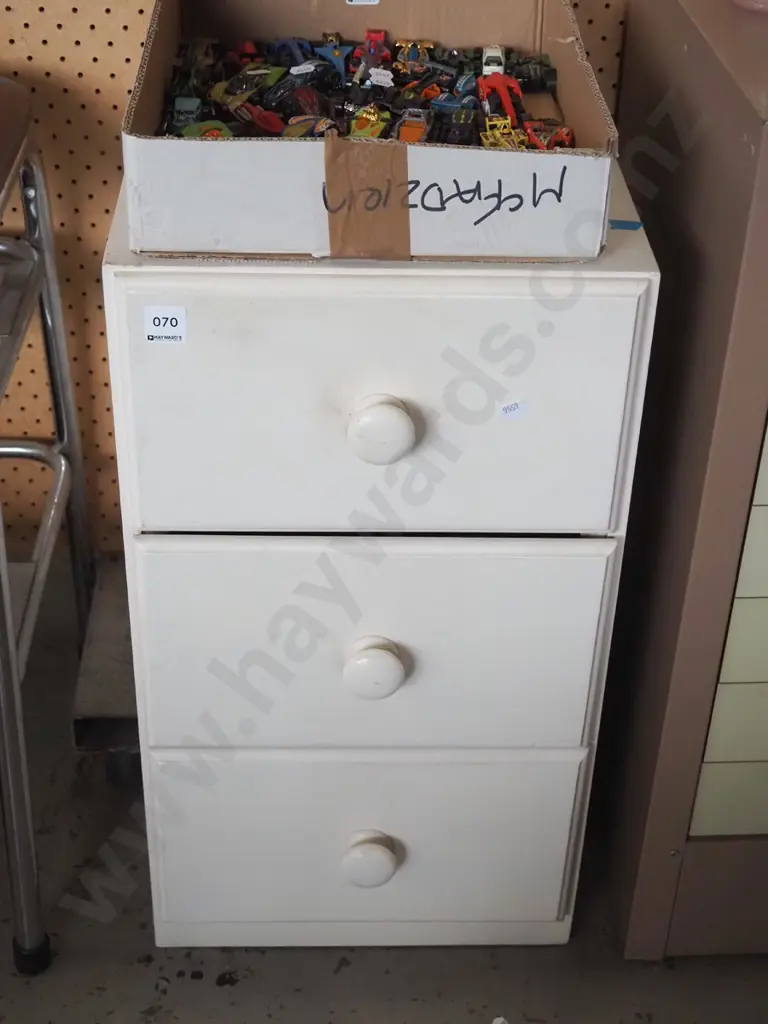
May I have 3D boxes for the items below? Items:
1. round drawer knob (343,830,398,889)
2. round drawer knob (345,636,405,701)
[{"bbox_3d":[-0.016,0.378,1.665,0.060,0.060,0.048,0,34,-2],"label":"round drawer knob"},{"bbox_3d":[-0.010,0.155,1.520,0.060,0.060,0.048,0,34,-2],"label":"round drawer knob"}]

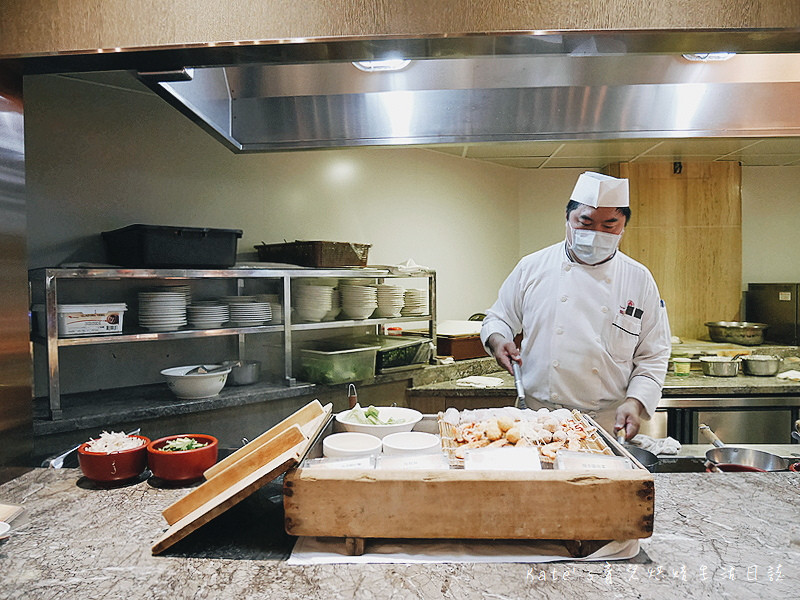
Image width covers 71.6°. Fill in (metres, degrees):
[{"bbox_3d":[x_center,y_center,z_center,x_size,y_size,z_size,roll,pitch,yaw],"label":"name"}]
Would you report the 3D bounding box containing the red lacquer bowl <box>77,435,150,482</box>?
[{"bbox_3d":[-0.656,0.367,1.268,0.150,0.070,0.150,0,2,0],"label":"red lacquer bowl"}]

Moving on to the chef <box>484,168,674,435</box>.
[{"bbox_3d":[0.505,0.493,1.621,0.550,1.700,0.460,0,2,14],"label":"chef"}]

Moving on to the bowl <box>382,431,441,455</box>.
[{"bbox_3d":[0.021,0.288,1.030,0.108,0.055,0.108,0,2,0],"label":"bowl"}]

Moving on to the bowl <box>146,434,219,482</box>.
[{"bbox_3d":[-0.498,0.366,1.269,0.155,0.070,0.155,0,2,0],"label":"bowl"}]

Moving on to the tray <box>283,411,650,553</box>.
[{"bbox_3d":[0.120,0.340,1.092,0.594,0.134,0.394,0,2,2],"label":"tray"}]

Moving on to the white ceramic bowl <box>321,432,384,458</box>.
[{"bbox_3d":[-0.087,0.289,1.024,0.110,0.055,0.110,0,2,0],"label":"white ceramic bowl"}]

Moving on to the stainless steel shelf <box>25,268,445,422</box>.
[{"bbox_3d":[-0.680,0.120,2.776,1.920,0.553,0.490,-2,3,-40],"label":"stainless steel shelf"}]

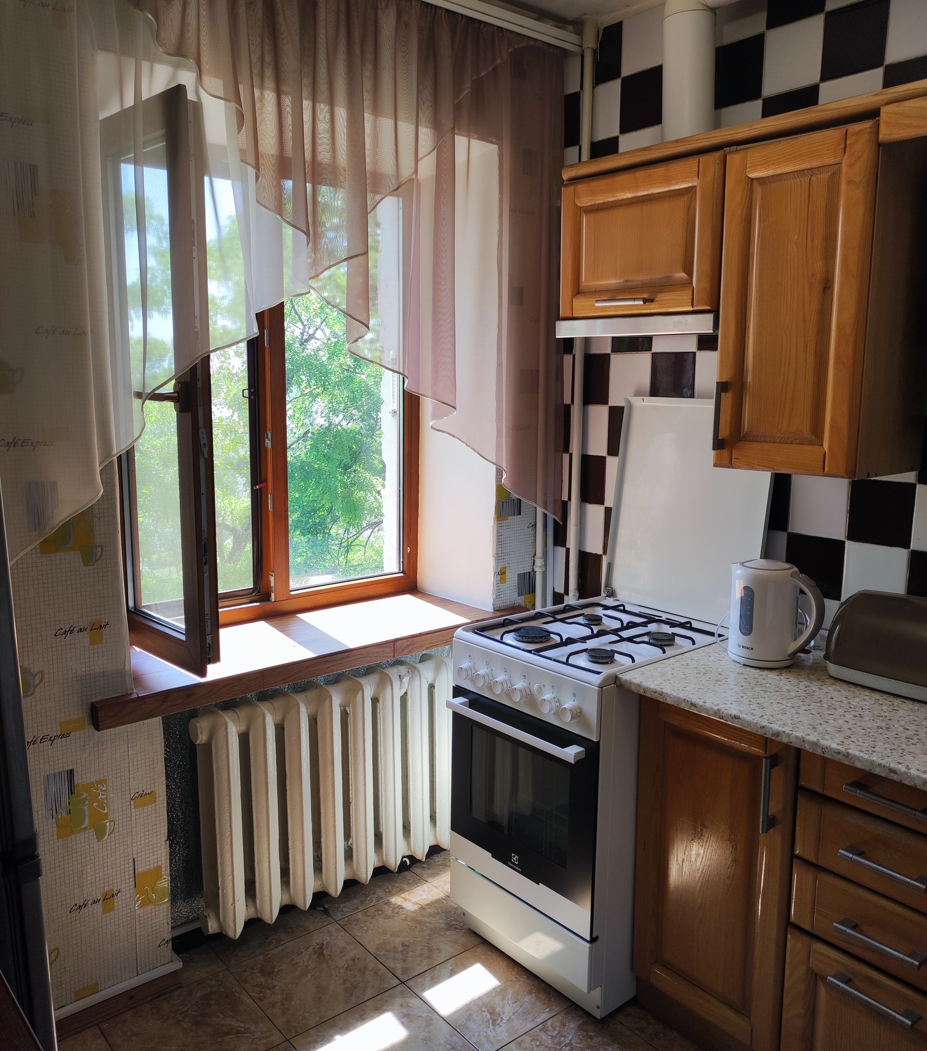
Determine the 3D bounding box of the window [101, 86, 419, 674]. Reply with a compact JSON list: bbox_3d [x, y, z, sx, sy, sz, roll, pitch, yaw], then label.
[{"bbox_3d":[-0.413,-0.349,2.370,1.110,1.320,0.520,-7,12,-41],"label":"window"}]

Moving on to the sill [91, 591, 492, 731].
[{"bbox_3d":[-0.428,0.325,2.486,1.290,0.052,0.420,-7,12,-41],"label":"sill"}]

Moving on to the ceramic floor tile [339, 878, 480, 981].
[{"bbox_3d":[-0.127,1.101,2.429,0.313,0.010,0.313,-7,12,-39],"label":"ceramic floor tile"}]

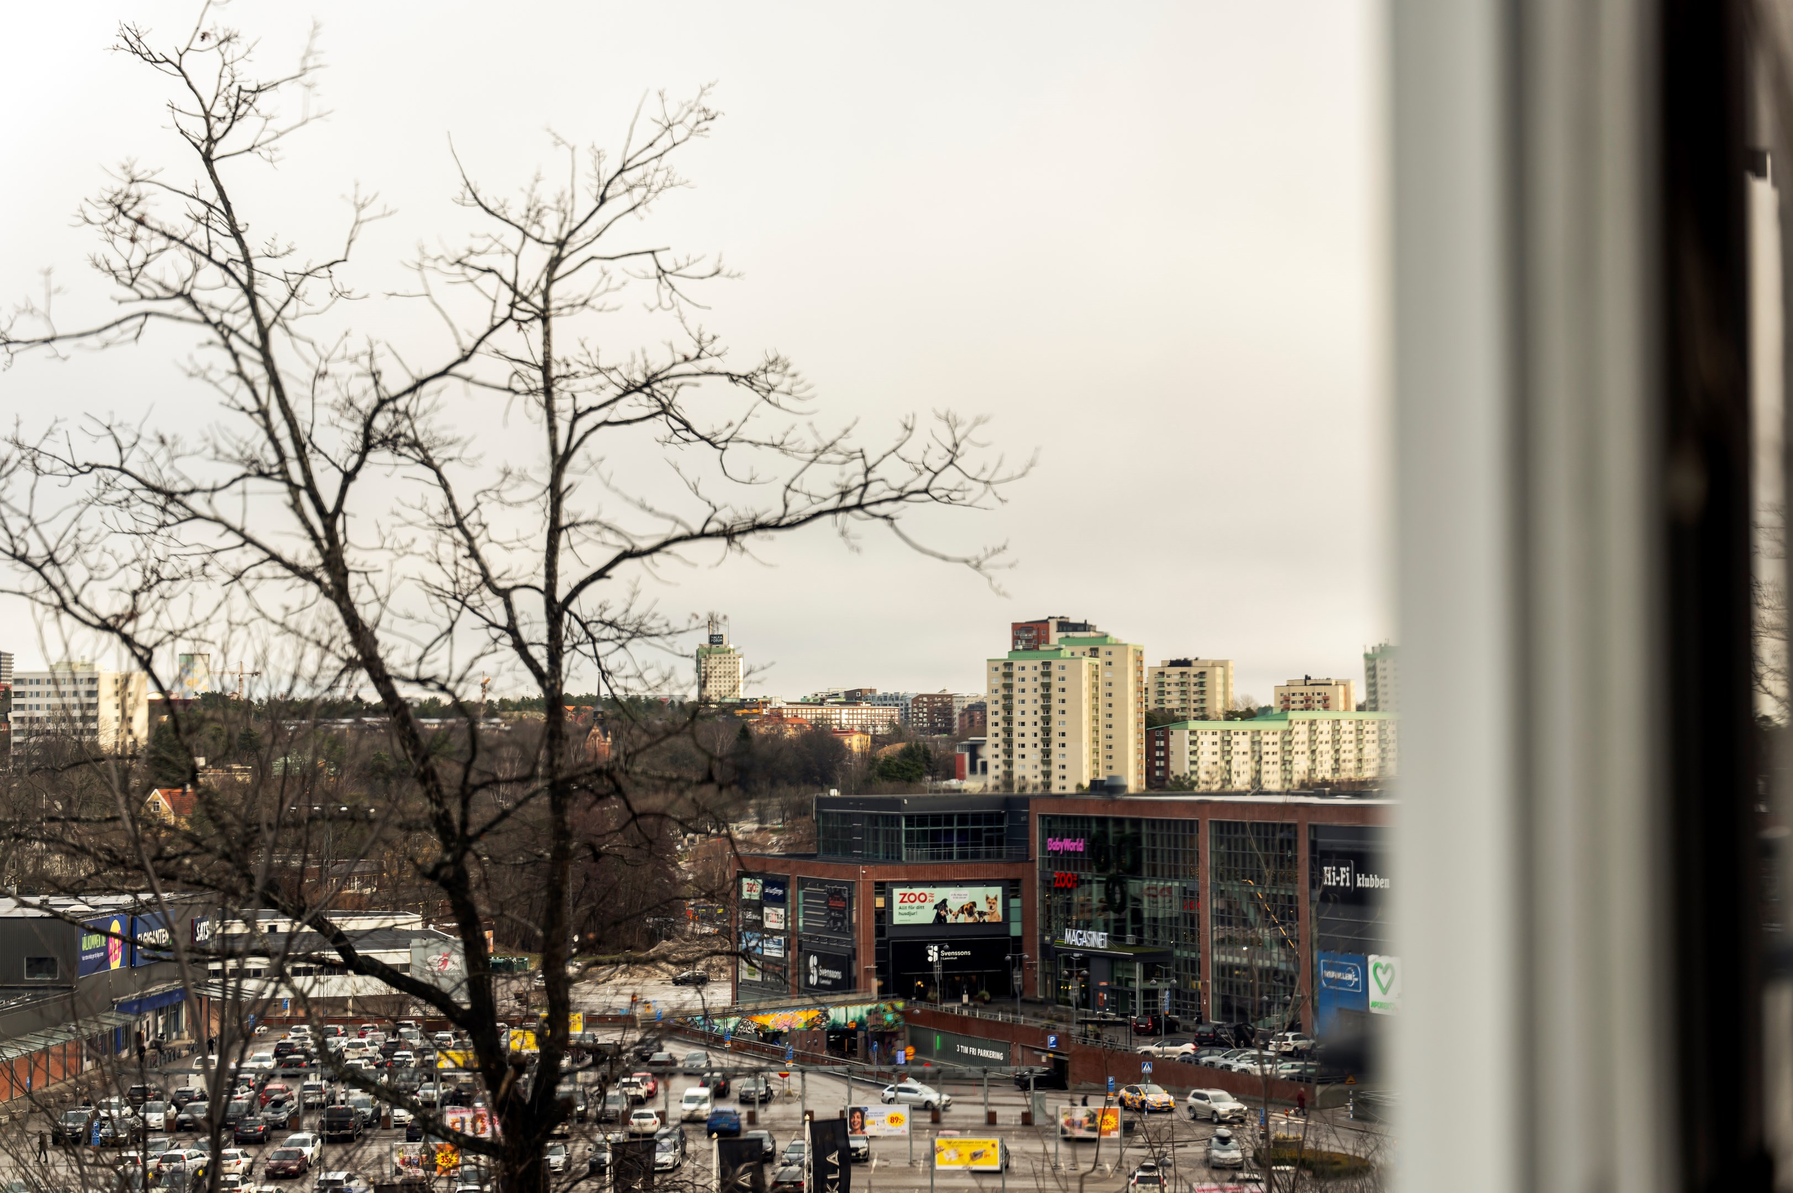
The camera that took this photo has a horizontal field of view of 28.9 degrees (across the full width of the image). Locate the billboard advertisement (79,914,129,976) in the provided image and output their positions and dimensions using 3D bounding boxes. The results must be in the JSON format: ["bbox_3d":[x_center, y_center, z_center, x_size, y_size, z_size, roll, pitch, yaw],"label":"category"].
[{"bbox_3d":[-62.310,27.410,273.990,0.300,4.250,14.000,0,-2,2],"label":"billboard advertisement"}]

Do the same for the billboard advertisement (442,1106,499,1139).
[{"bbox_3d":[-24.650,30.650,203.000,3.550,1.780,0.150,0,-2,-2],"label":"billboard advertisement"}]

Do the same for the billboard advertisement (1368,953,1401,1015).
[{"bbox_3d":[35.480,28.250,253.000,0.300,4.100,4.400,1,-3,-23],"label":"billboard advertisement"}]

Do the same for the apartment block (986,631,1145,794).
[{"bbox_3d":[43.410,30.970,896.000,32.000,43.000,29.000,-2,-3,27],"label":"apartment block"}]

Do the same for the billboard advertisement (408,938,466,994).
[{"bbox_3d":[-43.840,35.750,335.000,5.600,5.600,0.300,0,-2,-3],"label":"billboard advertisement"}]

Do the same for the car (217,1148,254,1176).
[{"bbox_3d":[-38.380,32.720,202.150,1.770,1.460,4.250,0,-2,-2],"label":"car"}]

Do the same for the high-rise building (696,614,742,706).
[{"bbox_3d":[-101.320,38.180,2000.000,25.000,52.000,18.000,-1,-3,5],"label":"high-rise building"}]

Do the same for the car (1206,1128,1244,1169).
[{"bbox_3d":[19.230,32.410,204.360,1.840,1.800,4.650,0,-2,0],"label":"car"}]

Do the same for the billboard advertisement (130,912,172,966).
[{"bbox_3d":[-58.020,26.730,272.000,0.400,4.100,11.000,0,-3,2],"label":"billboard advertisement"}]

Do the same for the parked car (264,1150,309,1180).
[{"bbox_3d":[-33.020,30.630,189.180,1.770,1.390,4.400,0,-3,-2],"label":"parked car"}]

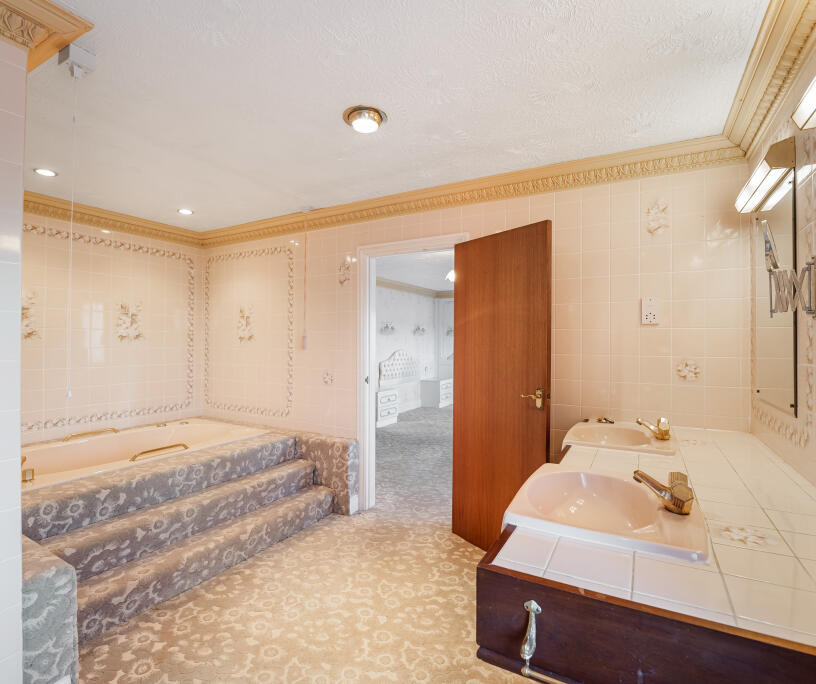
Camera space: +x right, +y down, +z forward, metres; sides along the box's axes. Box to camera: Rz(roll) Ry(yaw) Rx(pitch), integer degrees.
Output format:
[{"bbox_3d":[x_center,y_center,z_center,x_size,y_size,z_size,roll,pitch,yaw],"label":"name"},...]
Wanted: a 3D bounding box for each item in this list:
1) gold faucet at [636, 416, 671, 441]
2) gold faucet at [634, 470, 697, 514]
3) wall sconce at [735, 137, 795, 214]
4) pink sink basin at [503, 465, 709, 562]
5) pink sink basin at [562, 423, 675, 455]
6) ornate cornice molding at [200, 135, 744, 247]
[{"bbox_3d":[1.119,0.393,1.802,0.130,0.082,0.105,0,0,29],"label":"gold faucet"},{"bbox_3d":[0.674,0.393,1.052,0.130,0.082,0.105,0,0,29],"label":"gold faucet"},{"bbox_3d":[1.528,-0.696,1.732,0.085,0.115,0.590,0,0,31],"label":"wall sconce"},{"bbox_3d":[0.548,0.518,1.130,0.425,0.165,0.515,0,0,29],"label":"pink sink basin"},{"bbox_3d":[0.993,0.518,1.880,0.425,0.165,0.515,0,0,29],"label":"pink sink basin"},{"bbox_3d":[-0.175,-0.967,2.910,4.140,0.110,0.135,0,0,27],"label":"ornate cornice molding"}]

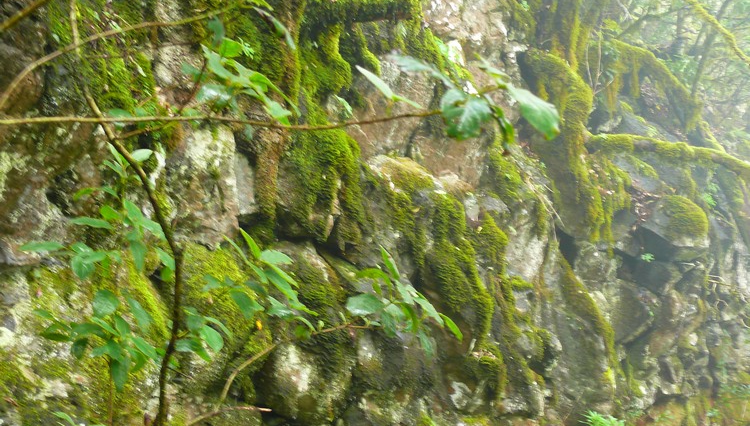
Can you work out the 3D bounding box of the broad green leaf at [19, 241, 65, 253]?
[{"bbox_3d":[-0.768,0.079,2.100,0.105,0.025,0.045,-1,3,-17],"label":"broad green leaf"}]

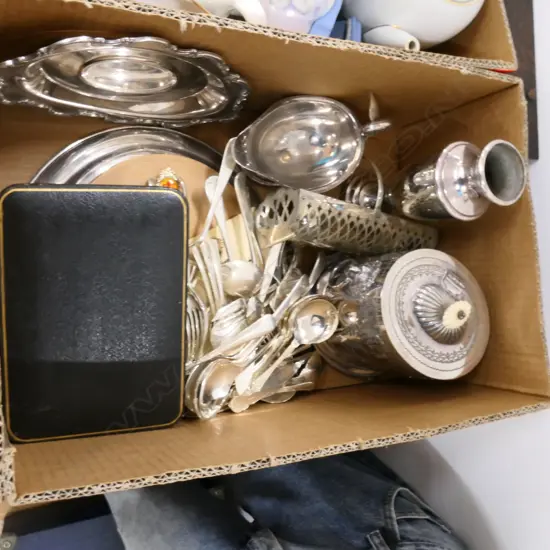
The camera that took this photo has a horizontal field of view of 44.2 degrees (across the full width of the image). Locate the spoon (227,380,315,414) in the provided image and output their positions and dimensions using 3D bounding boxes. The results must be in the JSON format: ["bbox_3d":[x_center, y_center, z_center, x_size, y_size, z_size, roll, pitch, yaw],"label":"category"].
[{"bbox_3d":[-0.001,0.137,0.771,0.112,0.017,0.025,-6,119,-32],"label":"spoon"}]

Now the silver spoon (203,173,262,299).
[{"bbox_3d":[-0.055,-0.041,0.720,0.046,0.032,0.135,-15,84,-26],"label":"silver spoon"}]

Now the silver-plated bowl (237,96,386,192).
[{"bbox_3d":[0.021,-0.135,0.742,0.178,0.105,0.096,-15,96,-26],"label":"silver-plated bowl"}]

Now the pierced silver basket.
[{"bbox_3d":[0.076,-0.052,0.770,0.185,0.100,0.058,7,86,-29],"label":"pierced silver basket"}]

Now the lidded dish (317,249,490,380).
[{"bbox_3d":[0.153,0.044,0.762,0.152,0.178,0.152,2,86,-26],"label":"lidded dish"}]

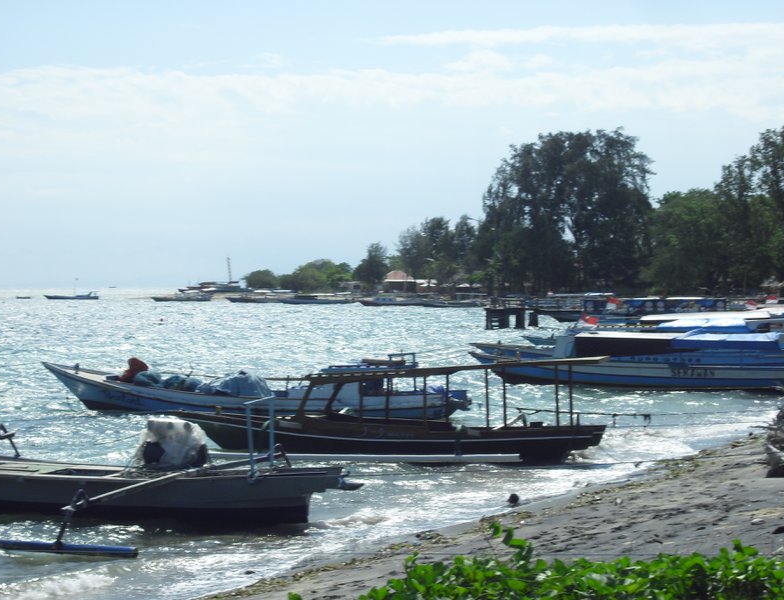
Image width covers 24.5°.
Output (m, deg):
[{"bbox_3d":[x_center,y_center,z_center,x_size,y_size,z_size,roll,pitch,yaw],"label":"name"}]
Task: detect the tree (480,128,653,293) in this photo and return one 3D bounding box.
[{"bbox_3d":[25.119,-12.649,259.905,24.500,24.000,22.000,0,0,0],"label":"tree"}]

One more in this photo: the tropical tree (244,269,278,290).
[{"bbox_3d":[-34.047,-5.149,469.972,9.000,5.600,8.000,0,0,0],"label":"tropical tree"}]

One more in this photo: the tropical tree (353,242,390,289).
[{"bbox_3d":[-4.680,-7.055,389.955,7.800,10.700,7.500,0,0,0],"label":"tropical tree"}]

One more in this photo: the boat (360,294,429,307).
[{"bbox_3d":[0.277,0.105,332.012,12.900,2.200,2.800,0,0,8],"label":"boat"}]

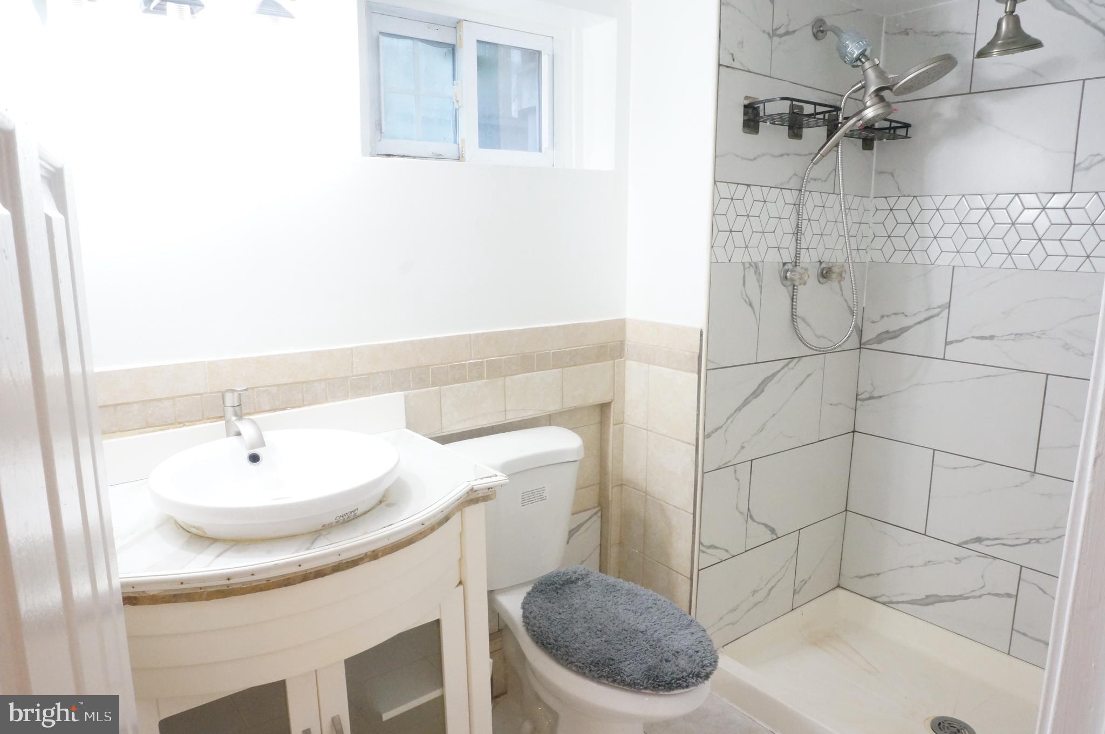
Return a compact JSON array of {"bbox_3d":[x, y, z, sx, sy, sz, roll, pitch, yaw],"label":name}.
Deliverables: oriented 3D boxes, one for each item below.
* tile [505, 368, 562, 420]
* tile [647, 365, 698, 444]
[{"bbox_3d":[-0.054,0.077,2.145,0.200,0.123,0.010,-8,14,-36],"label":"tile"},{"bbox_3d":[0.359,0.109,2.195,0.010,0.207,0.194,-8,14,-37],"label":"tile"}]

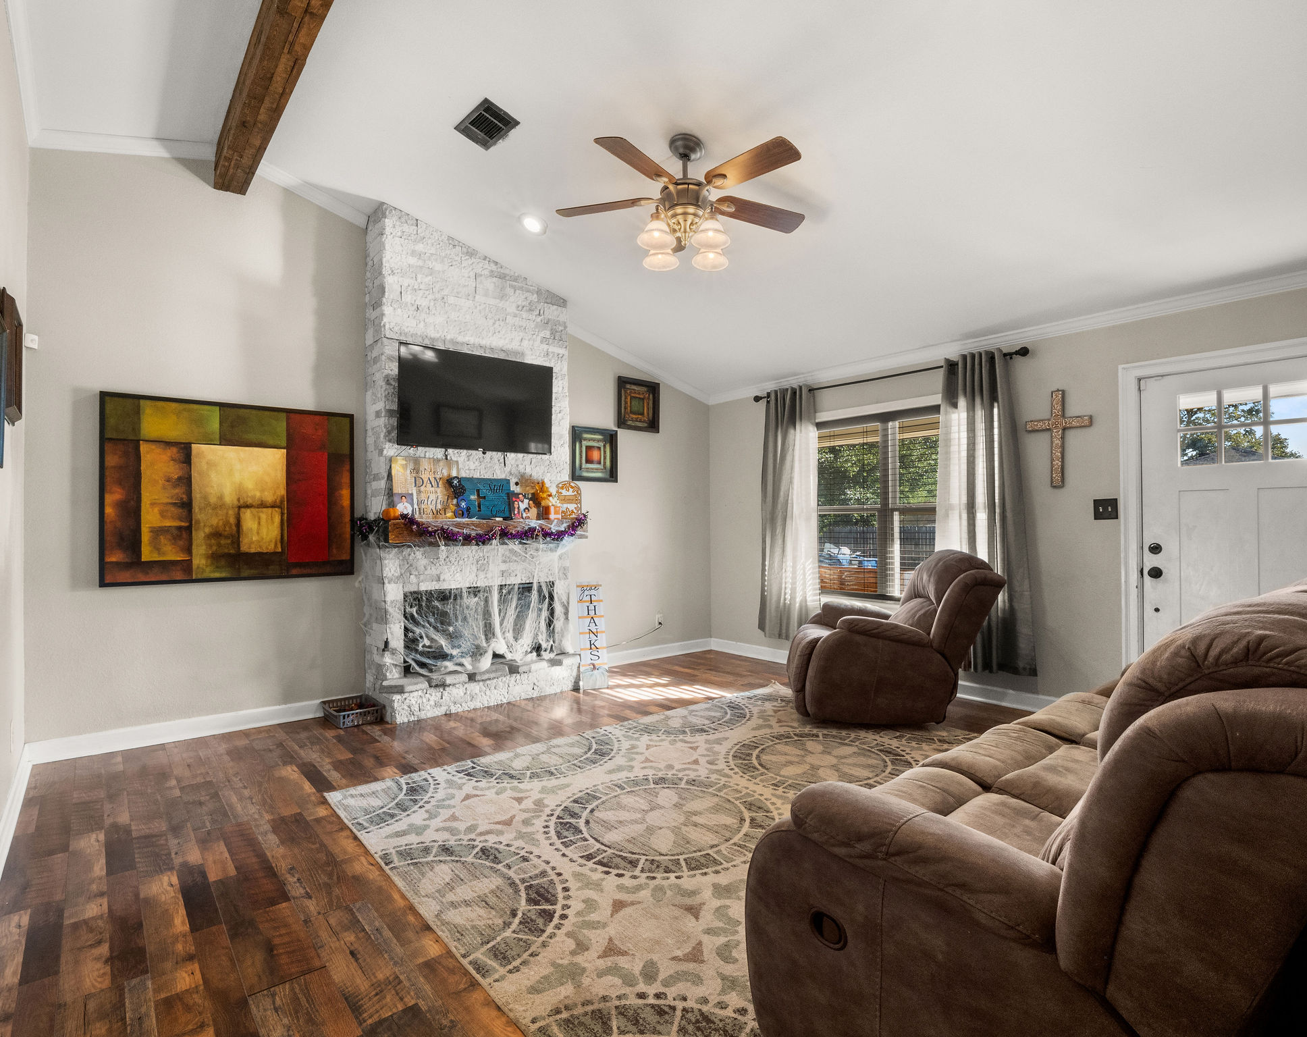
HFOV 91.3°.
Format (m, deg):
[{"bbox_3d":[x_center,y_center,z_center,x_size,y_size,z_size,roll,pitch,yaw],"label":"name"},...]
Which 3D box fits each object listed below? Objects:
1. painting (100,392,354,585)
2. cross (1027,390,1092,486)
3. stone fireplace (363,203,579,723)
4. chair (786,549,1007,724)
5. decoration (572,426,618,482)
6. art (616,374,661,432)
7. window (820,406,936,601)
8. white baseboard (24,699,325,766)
[{"bbox_3d":[-2.427,-0.151,3.749,1.245,1.030,0.045,0,-1,-38],"label":"painting"},{"bbox_3d":[2.503,-0.496,3.966,0.030,0.610,0.370,0,-1,-42],"label":"cross"},{"bbox_3d":[-1.208,-0.353,4.457,1.390,3.200,0.460,0,-1,-38],"label":"stone fireplace"},{"bbox_3d":[1.485,0.706,4.090,1.130,1.030,0.920,0,-1,7],"label":"chair"},{"bbox_3d":[-0.488,-0.521,5.281,0.445,0.440,0.055,0,-1,-38],"label":"decoration"},{"bbox_3d":[-0.132,-0.980,5.567,0.450,0.445,0.055,0,-1,-38],"label":"art"},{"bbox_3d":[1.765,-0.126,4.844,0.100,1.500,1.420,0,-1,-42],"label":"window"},{"bbox_3d":[-2.528,1.189,3.675,1.560,0.108,0.020,0,-1,-38],"label":"white baseboard"}]

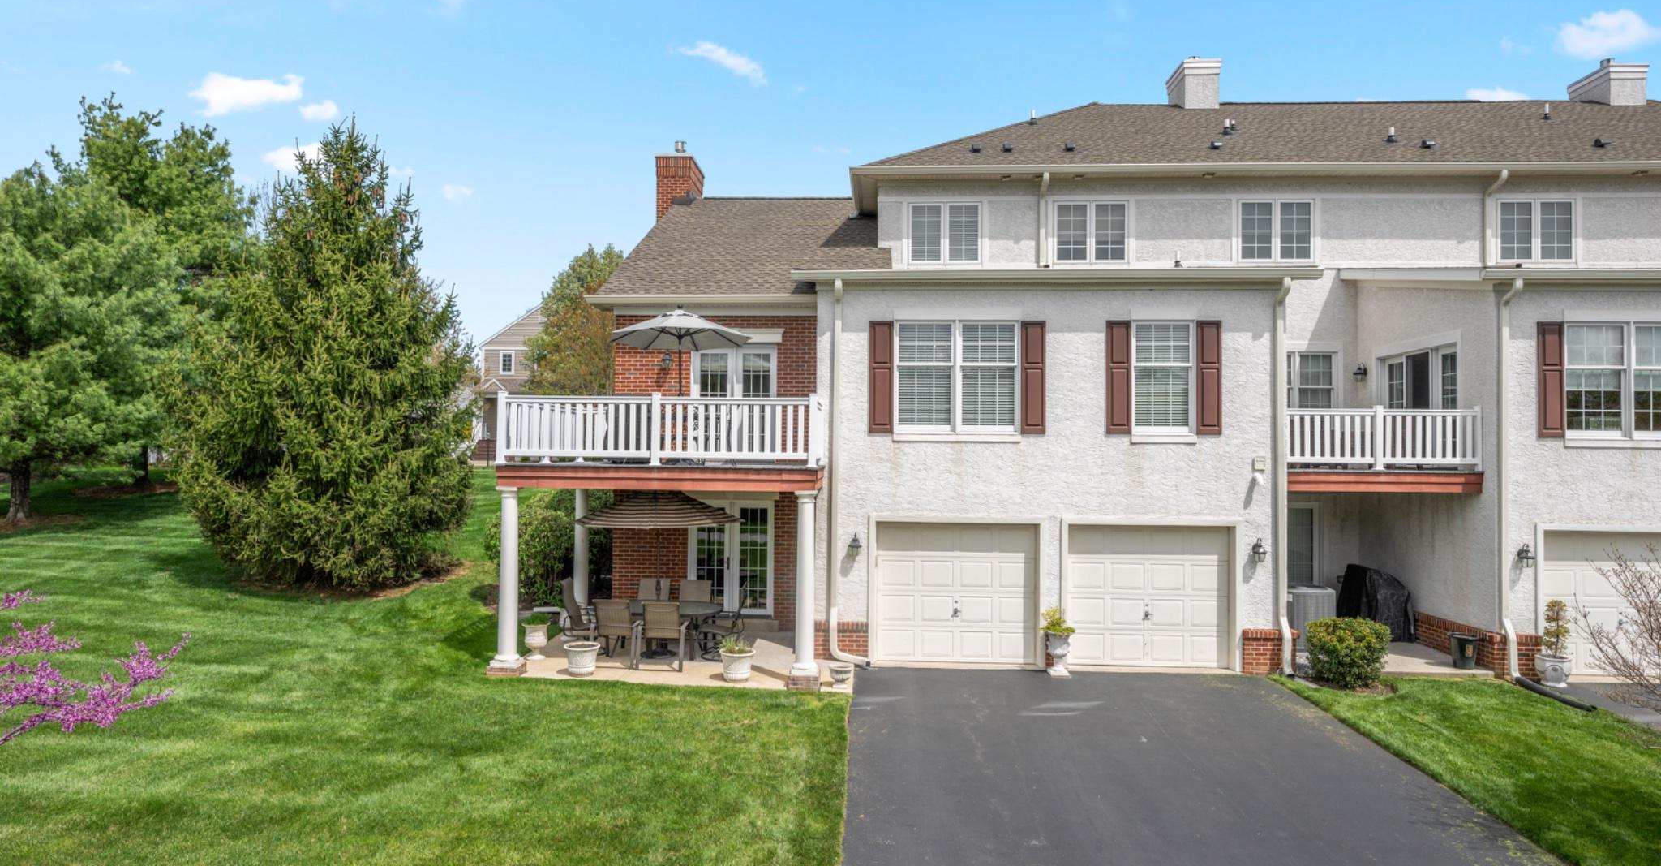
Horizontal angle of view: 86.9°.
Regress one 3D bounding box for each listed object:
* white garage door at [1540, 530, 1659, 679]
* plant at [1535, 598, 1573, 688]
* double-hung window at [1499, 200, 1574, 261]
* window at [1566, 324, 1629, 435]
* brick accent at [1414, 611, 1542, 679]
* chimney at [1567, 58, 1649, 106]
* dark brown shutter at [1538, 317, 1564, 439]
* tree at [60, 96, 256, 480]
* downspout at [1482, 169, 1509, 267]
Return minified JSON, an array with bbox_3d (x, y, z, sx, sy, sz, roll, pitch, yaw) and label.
[{"bbox_3d":[11.347,2.441,12.592,2.400,2.083,0.080,0,-1,3],"label":"white garage door"},{"bbox_3d":[10.315,2.973,12.489,0.440,1.206,0.440,0,-1,3],"label":"plant"},{"bbox_3d":[13.270,-3.792,16.517,1.417,1.183,0.130,0,-1,2],"label":"double-hung window"},{"bbox_3d":[11.241,-0.775,12.880,0.923,1.667,0.130,0,-1,2],"label":"window"},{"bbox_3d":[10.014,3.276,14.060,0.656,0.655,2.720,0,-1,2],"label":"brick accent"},{"bbox_3d":[19.200,-8.480,21.636,0.930,1.350,1.290,0,-1,2],"label":"chimney"},{"bbox_3d":[10.644,-0.780,12.940,0.370,1.710,0.045,0,-1,3],"label":"dark brown shutter"},{"bbox_3d":[-19.207,-4.083,24.879,6.200,11.106,6.200,0,-1,3],"label":"tree"},{"bbox_3d":[12.006,-3.893,15.857,0.140,1.615,0.450,0,-1,3],"label":"downspout"}]

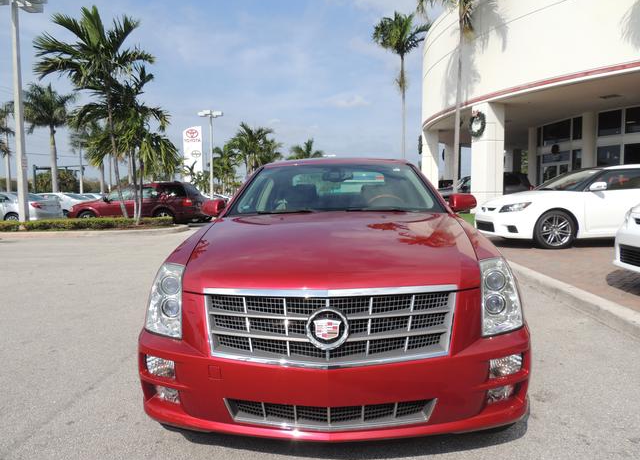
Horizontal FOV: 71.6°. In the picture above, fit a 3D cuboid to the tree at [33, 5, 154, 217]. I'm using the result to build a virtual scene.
[{"bbox_3d":[-7.438,-3.827,14.700,4.000,7.300,3.800,0,4,0],"label":"tree"}]

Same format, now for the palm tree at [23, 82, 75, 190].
[{"bbox_3d":[-23.008,-7.006,38.400,4.300,11.280,4.300,0,4,4],"label":"palm tree"}]

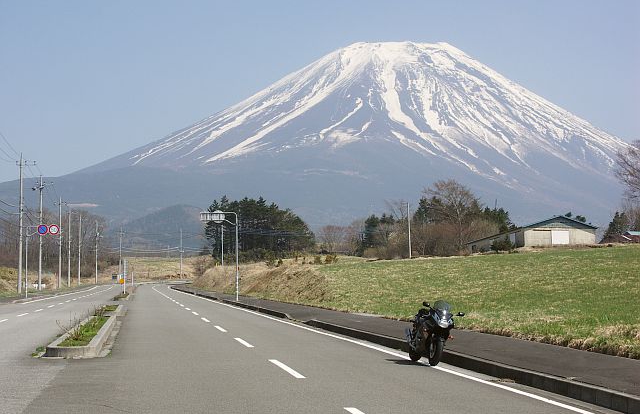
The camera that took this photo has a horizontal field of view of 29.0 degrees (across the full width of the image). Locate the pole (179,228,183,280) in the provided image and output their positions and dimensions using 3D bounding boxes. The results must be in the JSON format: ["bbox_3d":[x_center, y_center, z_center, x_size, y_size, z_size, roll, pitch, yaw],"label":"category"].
[{"bbox_3d":[-36.938,12.304,327.994,0.450,13.760,0.450,0,-3,-8],"label":"pole"}]

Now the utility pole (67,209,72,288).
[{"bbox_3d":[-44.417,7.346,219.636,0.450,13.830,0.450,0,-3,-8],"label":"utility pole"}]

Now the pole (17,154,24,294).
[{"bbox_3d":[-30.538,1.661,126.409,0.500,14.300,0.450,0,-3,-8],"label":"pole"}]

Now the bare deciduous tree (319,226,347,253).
[{"bbox_3d":[3.029,7.874,300.194,6.600,6.790,6.200,0,-3,-8],"label":"bare deciduous tree"}]

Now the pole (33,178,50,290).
[{"bbox_3d":[-34.285,3.243,152.491,2.100,14.290,0.600,0,-3,-8],"label":"pole"}]

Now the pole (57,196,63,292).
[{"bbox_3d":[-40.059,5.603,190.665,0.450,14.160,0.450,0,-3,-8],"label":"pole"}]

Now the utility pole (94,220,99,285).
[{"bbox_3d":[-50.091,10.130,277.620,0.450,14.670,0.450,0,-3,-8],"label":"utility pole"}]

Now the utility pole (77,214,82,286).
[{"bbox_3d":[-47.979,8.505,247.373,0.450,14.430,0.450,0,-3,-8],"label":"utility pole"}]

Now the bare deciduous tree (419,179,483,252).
[{"bbox_3d":[21.106,1.365,200.334,10.200,11.660,9.400,0,-3,-8],"label":"bare deciduous tree"}]

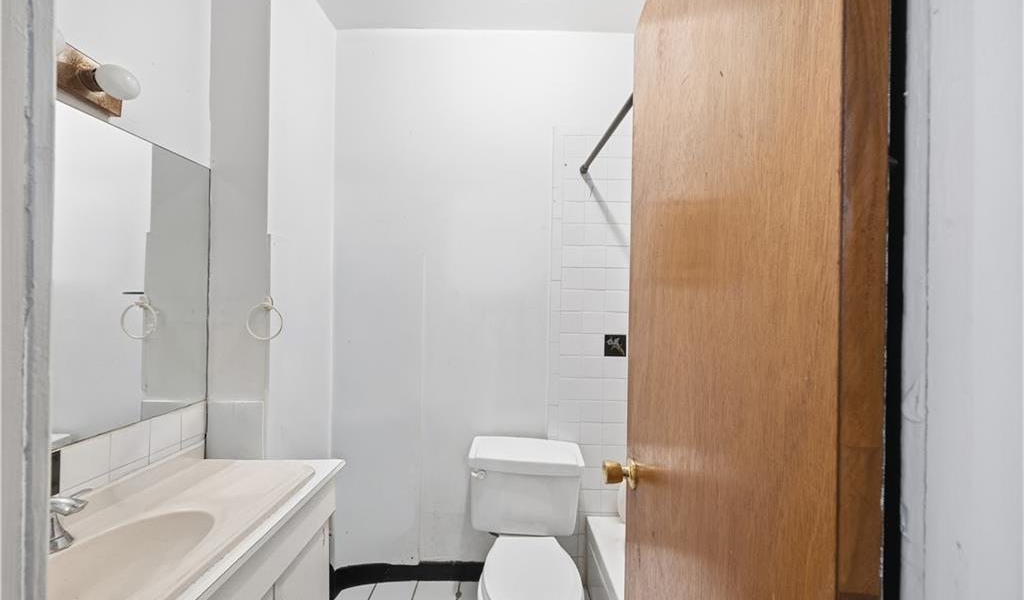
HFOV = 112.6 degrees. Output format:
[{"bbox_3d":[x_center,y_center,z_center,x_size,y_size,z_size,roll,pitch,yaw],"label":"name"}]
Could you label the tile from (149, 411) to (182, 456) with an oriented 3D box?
[{"bbox_3d":[-1.107,0.423,1.093,0.010,0.112,0.108,1,0,0],"label":"tile"}]

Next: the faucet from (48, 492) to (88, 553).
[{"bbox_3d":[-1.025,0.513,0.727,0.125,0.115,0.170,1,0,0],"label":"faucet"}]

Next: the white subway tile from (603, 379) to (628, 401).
[{"bbox_3d":[0.506,0.443,1.690,0.108,0.108,0.010,1,0,-1],"label":"white subway tile"}]

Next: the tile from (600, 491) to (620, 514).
[{"bbox_3d":[0.494,0.995,1.685,0.108,0.108,0.010,1,0,-1],"label":"tile"}]

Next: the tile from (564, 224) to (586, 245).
[{"bbox_3d":[0.307,-0.323,1.696,0.108,0.108,0.010,1,0,0],"label":"tile"}]

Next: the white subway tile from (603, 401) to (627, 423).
[{"bbox_3d":[0.505,0.554,1.689,0.108,0.108,0.010,1,0,-1],"label":"white subway tile"}]

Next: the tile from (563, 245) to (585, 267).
[{"bbox_3d":[0.306,-0.214,1.696,0.108,0.108,0.010,1,0,0],"label":"tile"}]

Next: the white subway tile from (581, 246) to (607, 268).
[{"bbox_3d":[0.411,-0.211,1.682,0.107,0.107,0.010,1,0,0],"label":"white subway tile"}]

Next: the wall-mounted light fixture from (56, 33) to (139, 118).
[{"bbox_3d":[-1.066,-0.580,0.745,0.140,0.115,0.460,1,0,-1],"label":"wall-mounted light fixture"}]

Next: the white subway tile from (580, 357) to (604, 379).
[{"bbox_3d":[0.399,0.330,1.677,0.107,0.107,0.010,1,0,0],"label":"white subway tile"}]

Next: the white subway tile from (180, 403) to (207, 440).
[{"bbox_3d":[-1.199,0.465,1.283,0.010,0.108,0.098,1,-1,0],"label":"white subway tile"}]

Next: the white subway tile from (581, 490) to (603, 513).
[{"bbox_3d":[0.396,1.001,1.698,0.108,0.108,0.010,1,0,0],"label":"white subway tile"}]

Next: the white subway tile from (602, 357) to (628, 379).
[{"bbox_3d":[0.508,0.335,1.691,0.108,0.108,0.010,1,0,-1],"label":"white subway tile"}]

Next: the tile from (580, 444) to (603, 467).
[{"bbox_3d":[0.389,0.767,1.674,0.107,0.107,0.010,1,0,0],"label":"tile"}]

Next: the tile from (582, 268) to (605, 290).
[{"bbox_3d":[0.406,-0.108,1.691,0.108,0.108,0.010,1,-1,1],"label":"tile"}]

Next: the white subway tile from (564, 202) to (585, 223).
[{"bbox_3d":[0.309,-0.432,1.696,0.108,0.108,0.010,1,0,0],"label":"white subway tile"}]

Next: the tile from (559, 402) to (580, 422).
[{"bbox_3d":[0.285,0.552,1.687,0.108,0.108,0.010,1,0,-1],"label":"tile"}]

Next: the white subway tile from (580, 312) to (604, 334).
[{"bbox_3d":[0.404,0.113,1.679,0.107,0.107,0.010,1,0,0],"label":"white subway tile"}]

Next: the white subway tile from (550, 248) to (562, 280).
[{"bbox_3d":[0.222,-0.174,1.696,0.050,0.152,0.010,1,0,0],"label":"white subway tile"}]

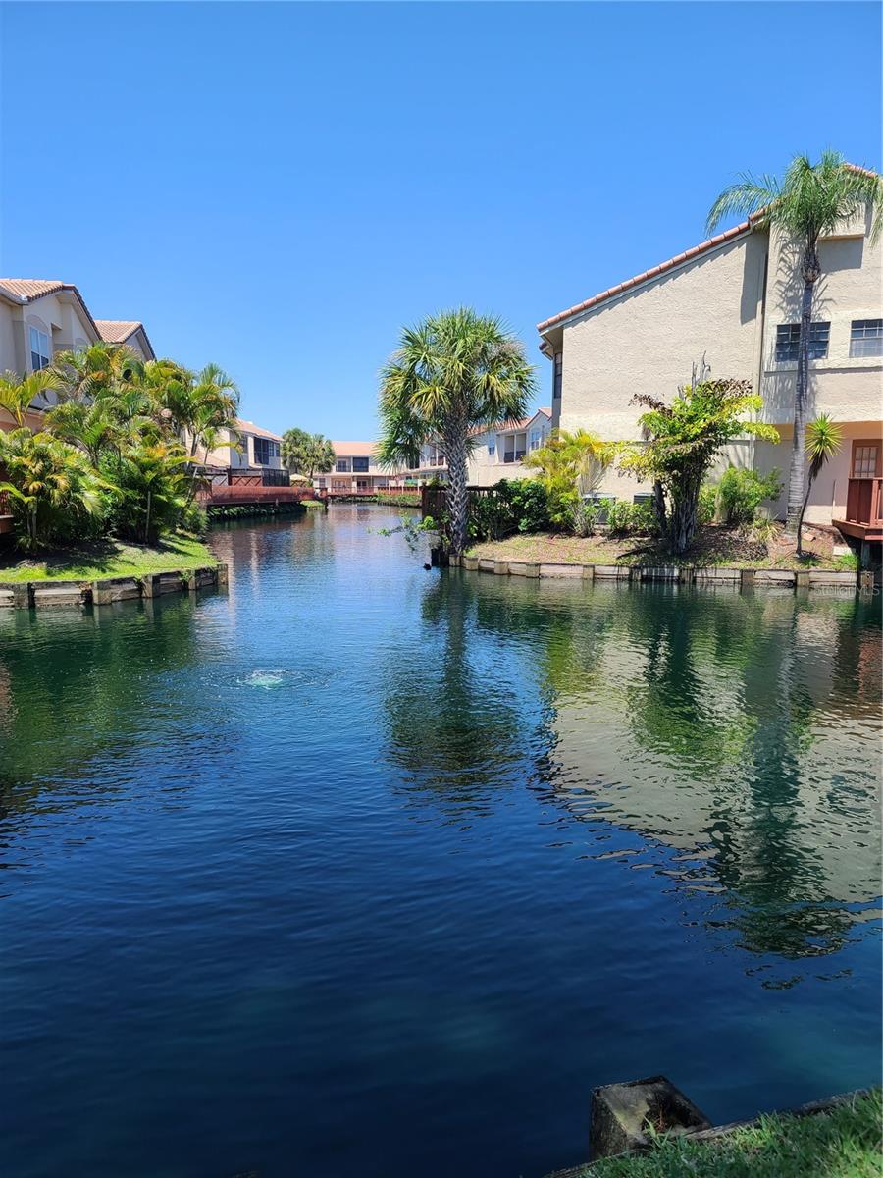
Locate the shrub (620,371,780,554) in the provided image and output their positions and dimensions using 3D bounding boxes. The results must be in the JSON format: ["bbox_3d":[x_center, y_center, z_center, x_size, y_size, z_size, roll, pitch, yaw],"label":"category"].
[{"bbox_3d":[5.866,-2.846,19.297,3.610,4.080,3.000,0,7,0],"label":"shrub"}]

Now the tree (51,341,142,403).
[{"bbox_3d":[-7.522,-3.292,18.733,2.219,4.250,2.219,0,7,0],"label":"tree"}]

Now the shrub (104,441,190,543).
[{"bbox_3d":[-6.798,-2.250,19.672,2.000,2.350,2.000,0,7,0],"label":"shrub"}]

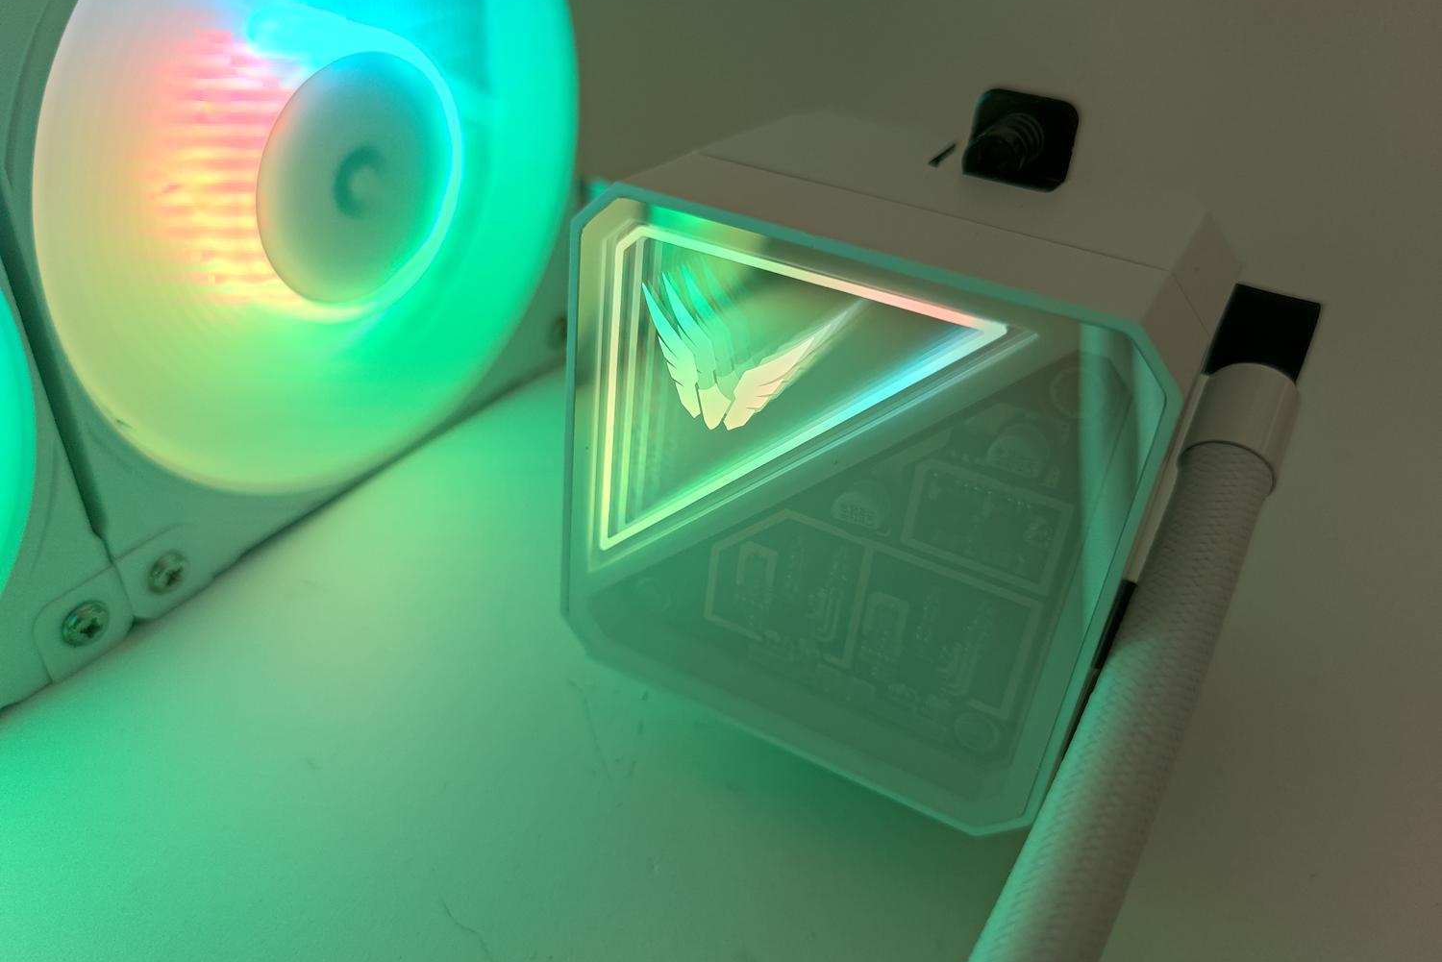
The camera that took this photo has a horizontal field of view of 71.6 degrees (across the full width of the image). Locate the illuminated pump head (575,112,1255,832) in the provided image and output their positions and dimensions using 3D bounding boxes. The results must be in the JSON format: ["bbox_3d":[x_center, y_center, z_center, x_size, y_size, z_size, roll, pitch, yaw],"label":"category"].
[{"bbox_3d":[0.024,-0.005,0.150,0.075,0.076,0.055,21,35,22],"label":"illuminated pump head"}]

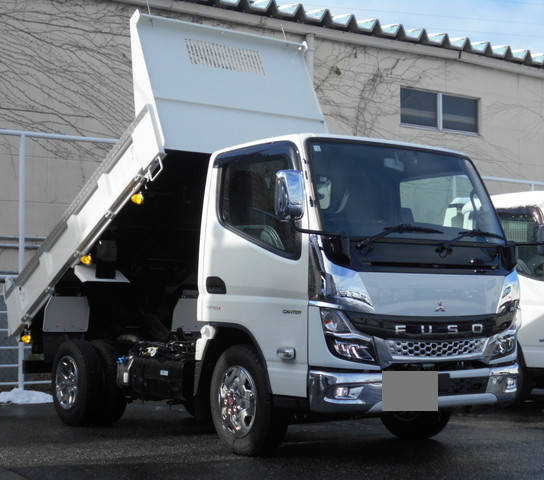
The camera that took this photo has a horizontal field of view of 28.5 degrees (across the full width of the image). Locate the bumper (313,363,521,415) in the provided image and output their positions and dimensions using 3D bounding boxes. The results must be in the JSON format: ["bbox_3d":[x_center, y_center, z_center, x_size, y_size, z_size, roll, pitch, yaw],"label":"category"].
[{"bbox_3d":[0.966,0.889,6.422,1.690,0.253,0.253,3,-5,-34],"label":"bumper"}]

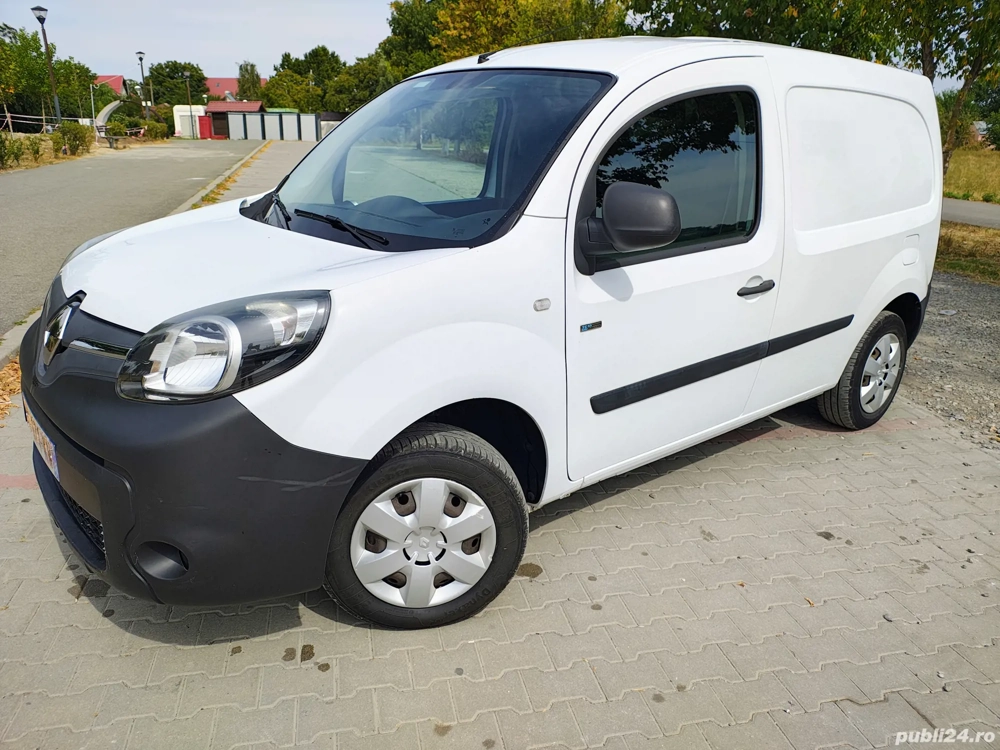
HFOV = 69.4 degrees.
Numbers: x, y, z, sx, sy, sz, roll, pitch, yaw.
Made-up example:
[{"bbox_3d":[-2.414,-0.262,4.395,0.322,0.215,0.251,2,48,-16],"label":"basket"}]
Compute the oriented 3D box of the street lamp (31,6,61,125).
[{"bbox_3d":[-15.456,-10.063,25.000,0.580,4.810,0.580,1,19,0],"label":"street lamp"}]

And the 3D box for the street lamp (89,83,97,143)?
[{"bbox_3d":[-19.652,-12.602,35.000,0.200,2.830,0.200,1,19,0],"label":"street lamp"}]

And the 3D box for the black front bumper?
[{"bbox_3d":[-1.145,0.112,2.320,0.660,0.740,1.780,-13,23,-36],"label":"black front bumper"}]

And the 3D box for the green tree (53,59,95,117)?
[{"bbox_3d":[-20.621,-13.398,35.000,2.200,3.700,2.200,1,19,0],"label":"green tree"}]

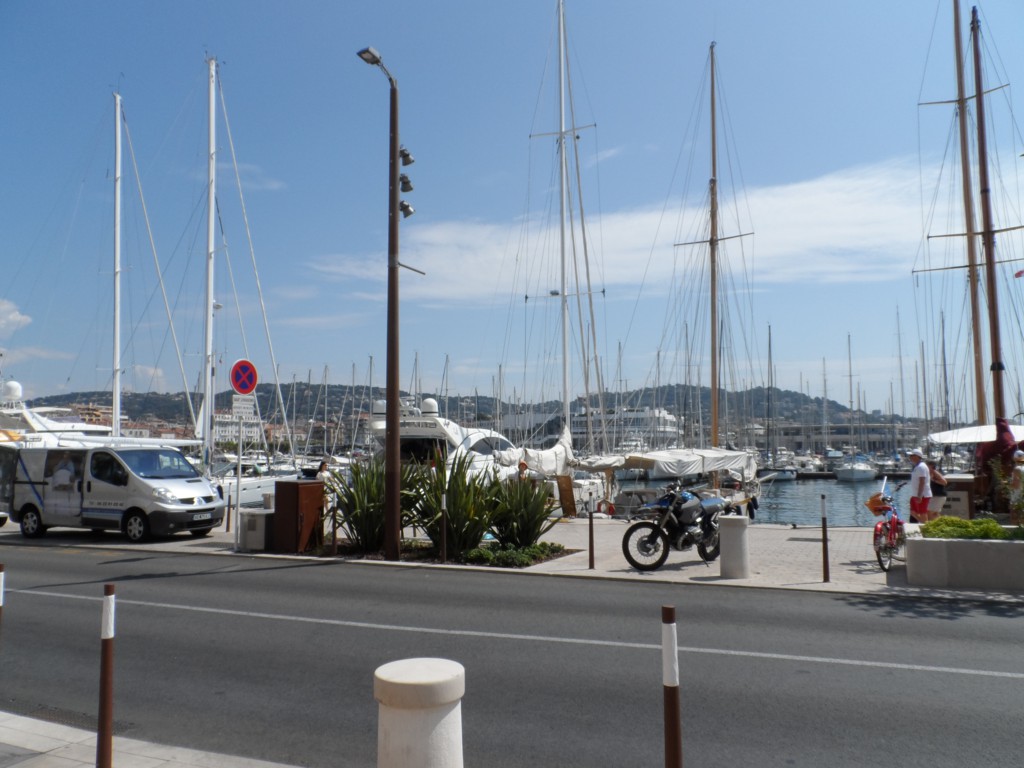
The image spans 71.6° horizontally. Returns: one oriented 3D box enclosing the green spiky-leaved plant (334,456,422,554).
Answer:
[{"bbox_3d":[-2.498,2.230,13.338,1.550,1.700,1.500,-1,-6,0],"label":"green spiky-leaved plant"}]

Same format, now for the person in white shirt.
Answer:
[{"bbox_3d":[7.581,2.077,13.185,0.420,1.710,0.470,-3,-6,27],"label":"person in white shirt"}]

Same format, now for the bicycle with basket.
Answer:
[{"bbox_3d":[5.563,2.104,10.470,0.600,1.170,1.750,-6,-8,40],"label":"bicycle with basket"}]

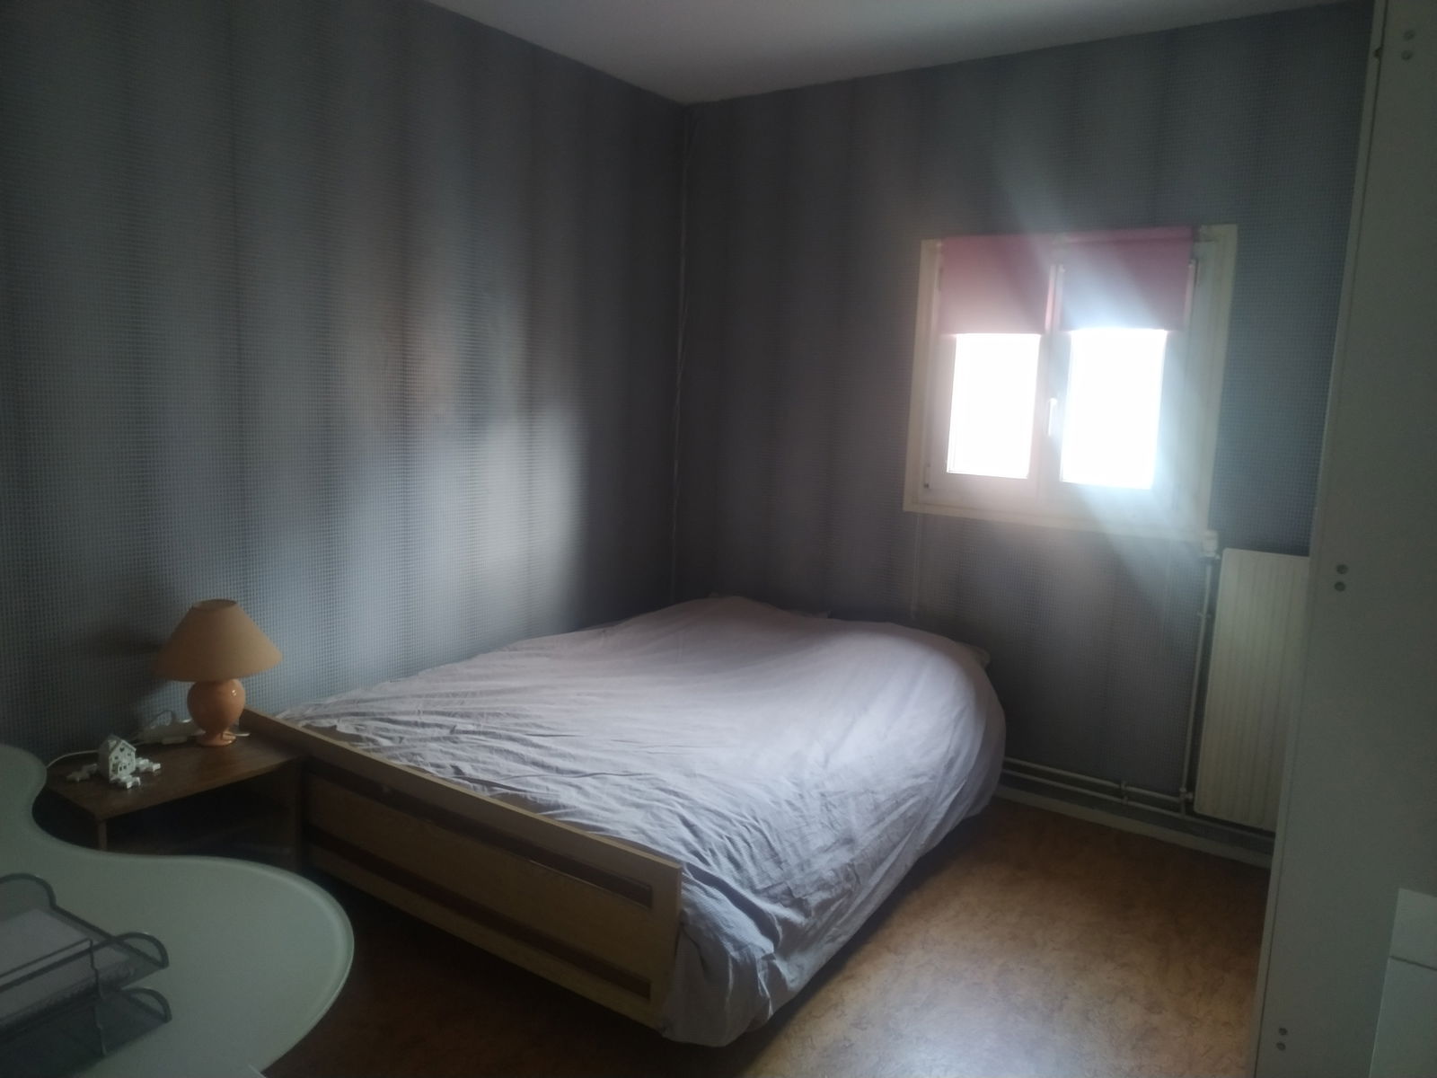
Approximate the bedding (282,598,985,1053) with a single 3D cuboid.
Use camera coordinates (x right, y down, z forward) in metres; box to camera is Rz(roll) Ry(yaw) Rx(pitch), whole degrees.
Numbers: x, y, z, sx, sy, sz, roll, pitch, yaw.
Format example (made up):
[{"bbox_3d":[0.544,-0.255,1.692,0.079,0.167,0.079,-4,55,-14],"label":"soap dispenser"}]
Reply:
[{"bbox_3d":[-0.094,0.546,2.938,1.560,0.390,1.860,7,10,34],"label":"bedding"}]

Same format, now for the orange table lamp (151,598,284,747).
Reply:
[{"bbox_3d":[-1.230,0.326,2.428,0.278,0.345,0.278,7,10,34],"label":"orange table lamp"}]

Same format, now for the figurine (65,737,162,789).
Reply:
[{"bbox_3d":[-1.336,0.484,2.218,0.173,0.090,0.153,7,10,34],"label":"figurine"}]

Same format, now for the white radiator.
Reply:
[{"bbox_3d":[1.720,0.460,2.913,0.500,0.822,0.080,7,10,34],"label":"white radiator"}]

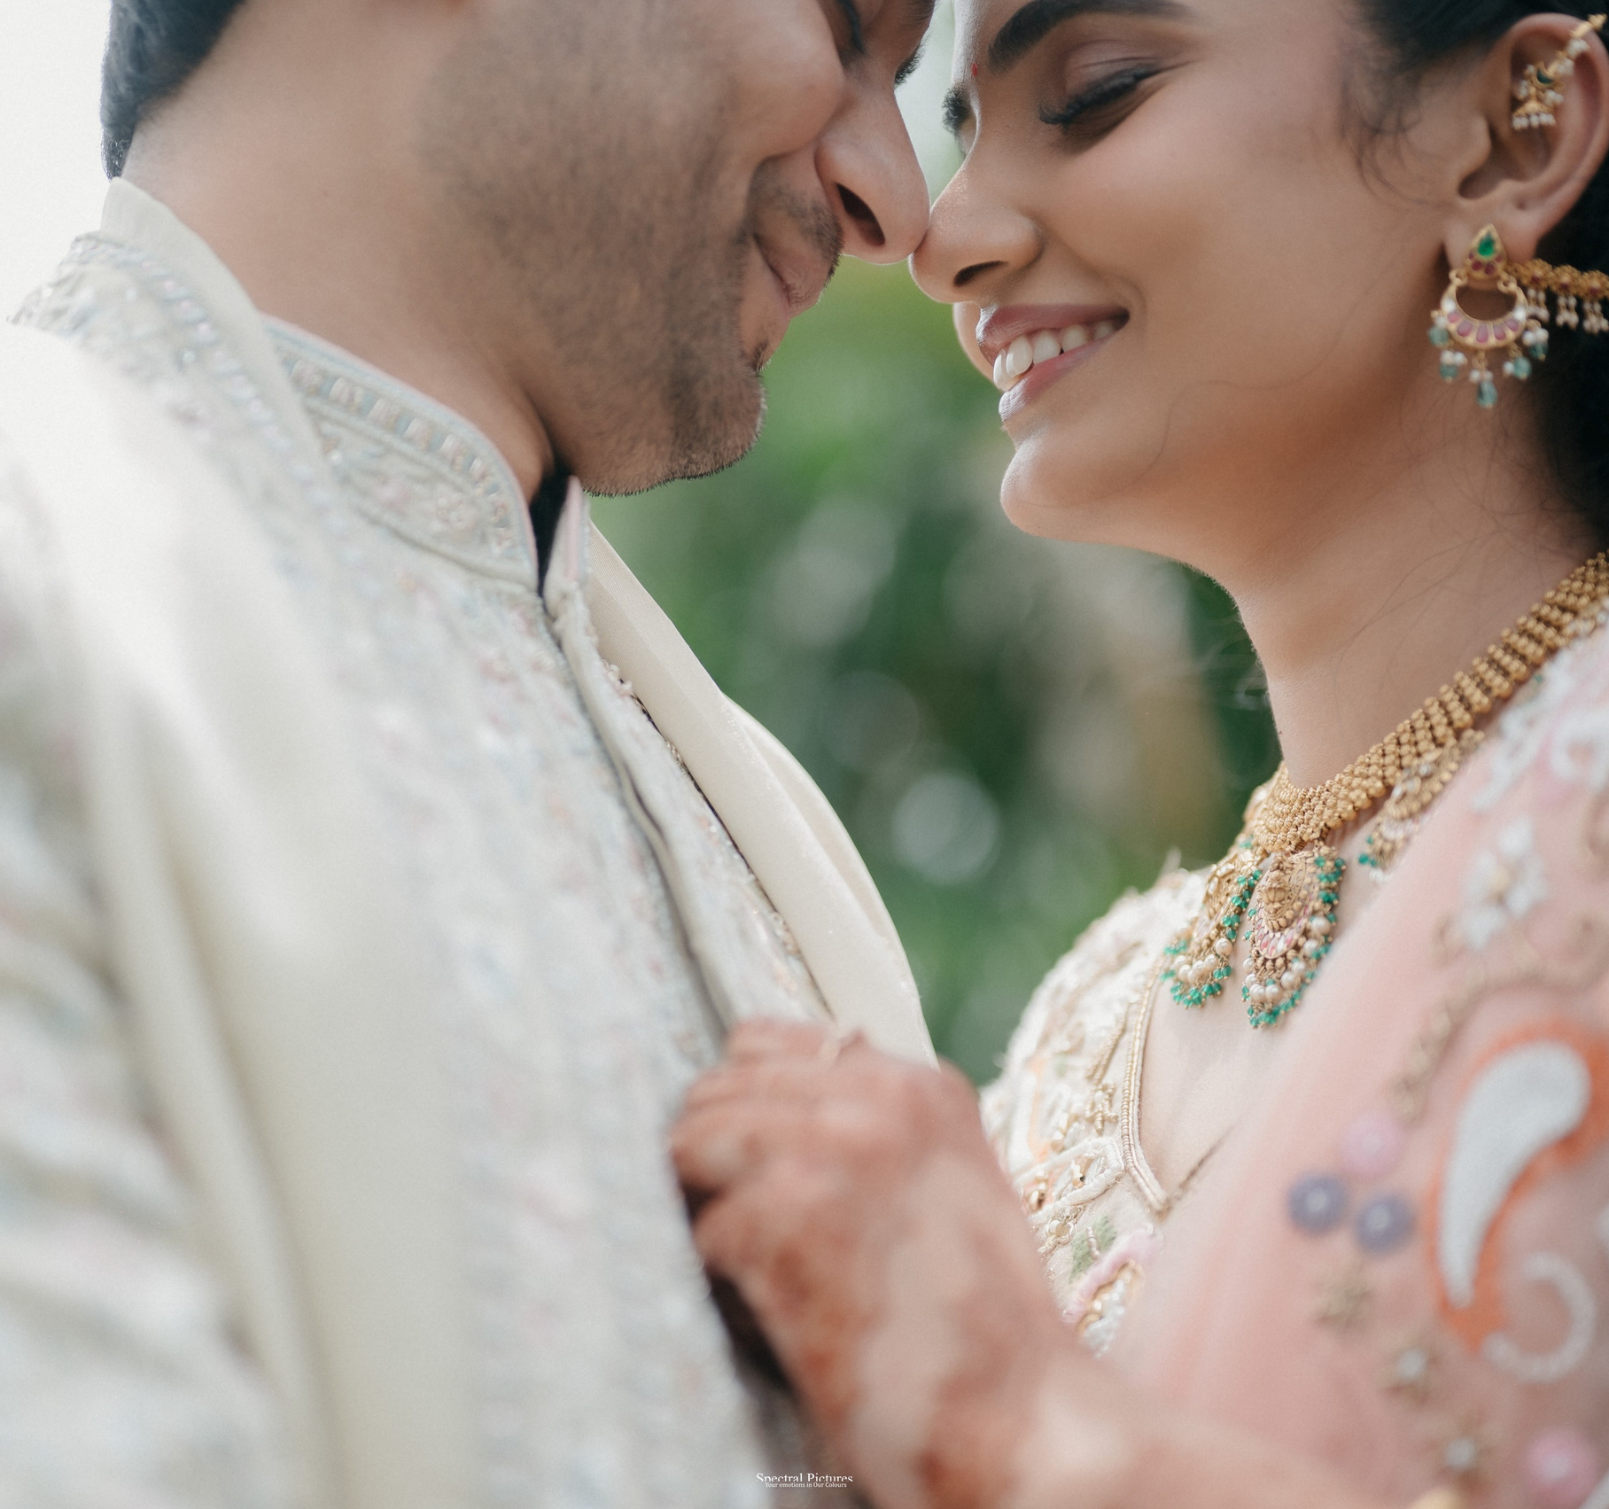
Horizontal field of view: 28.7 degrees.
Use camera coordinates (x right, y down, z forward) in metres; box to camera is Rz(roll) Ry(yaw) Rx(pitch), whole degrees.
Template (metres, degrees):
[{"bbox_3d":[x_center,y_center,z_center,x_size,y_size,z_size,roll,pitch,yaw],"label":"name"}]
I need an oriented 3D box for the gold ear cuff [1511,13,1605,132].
[{"bbox_3d":[0.184,-0.167,0.772,0.022,0.028,0.013,0,-5,-2],"label":"gold ear cuff"}]

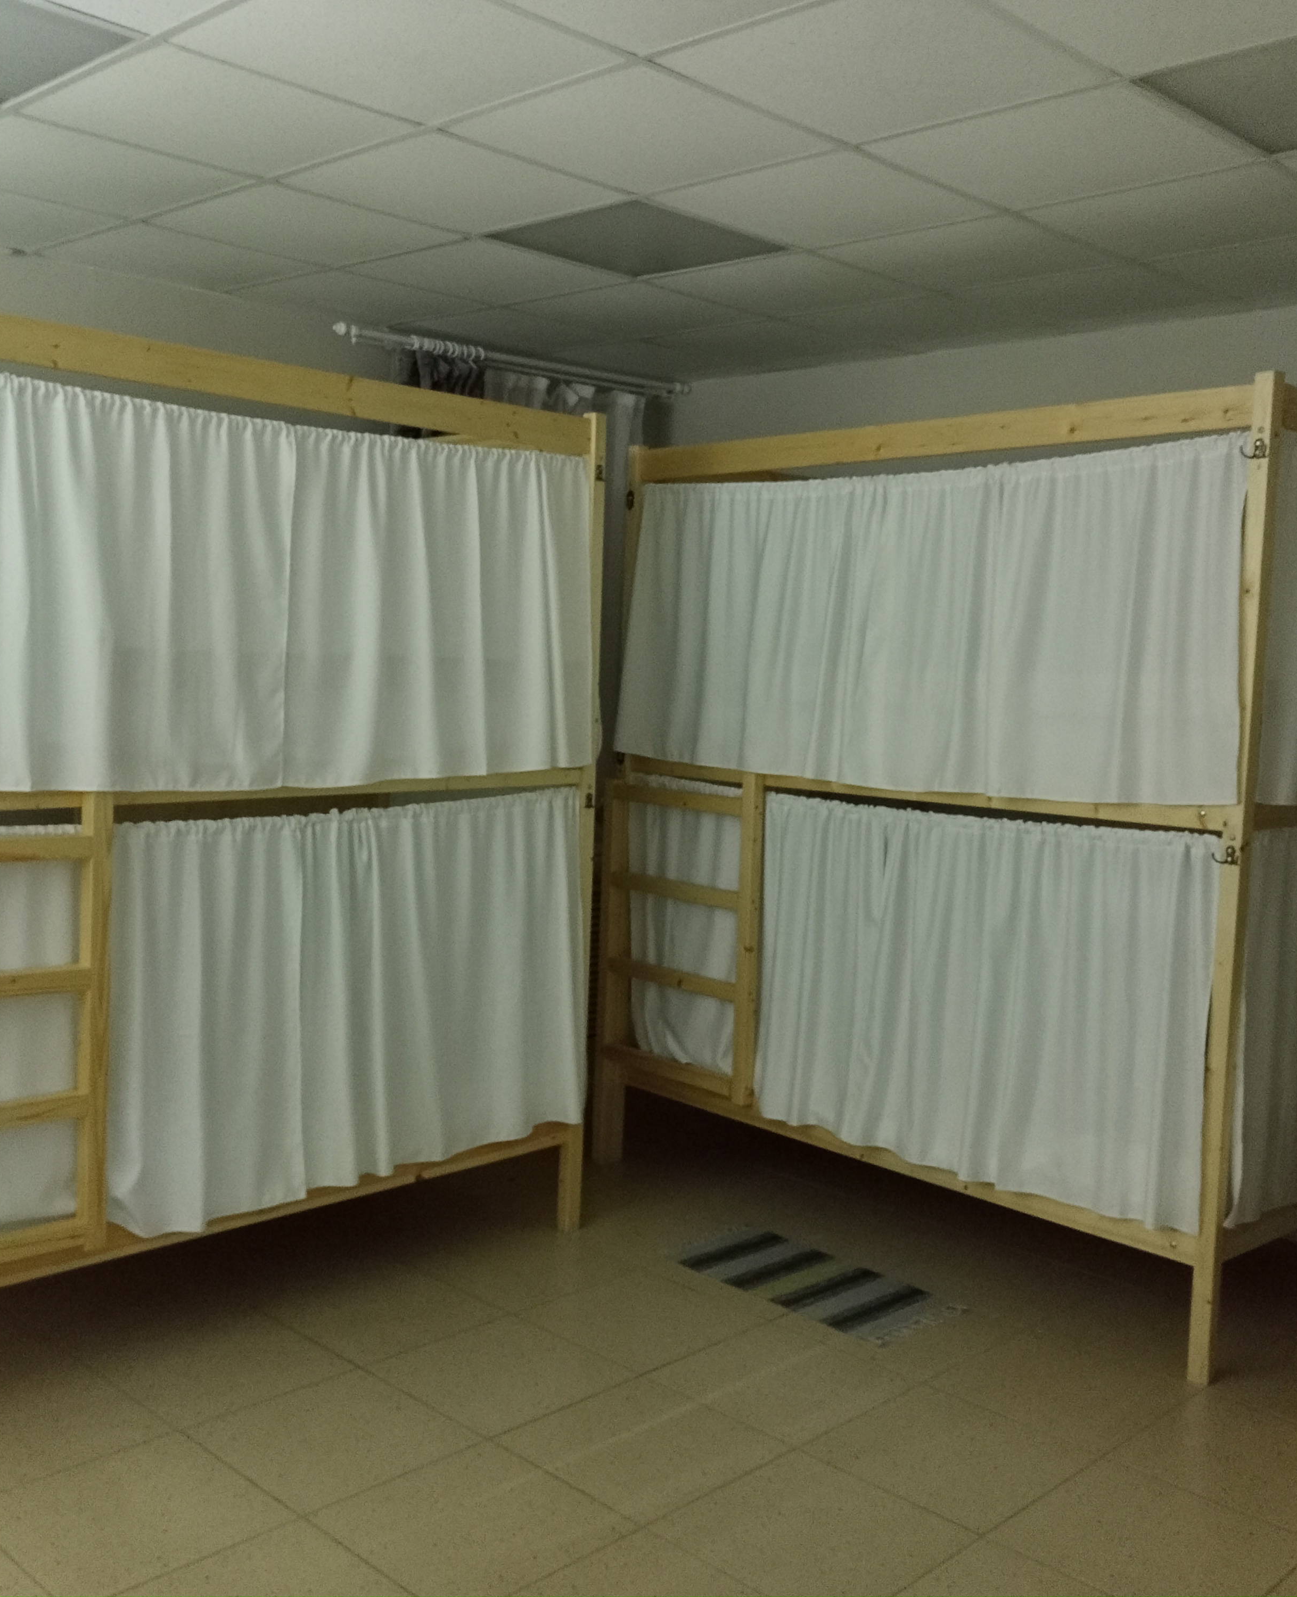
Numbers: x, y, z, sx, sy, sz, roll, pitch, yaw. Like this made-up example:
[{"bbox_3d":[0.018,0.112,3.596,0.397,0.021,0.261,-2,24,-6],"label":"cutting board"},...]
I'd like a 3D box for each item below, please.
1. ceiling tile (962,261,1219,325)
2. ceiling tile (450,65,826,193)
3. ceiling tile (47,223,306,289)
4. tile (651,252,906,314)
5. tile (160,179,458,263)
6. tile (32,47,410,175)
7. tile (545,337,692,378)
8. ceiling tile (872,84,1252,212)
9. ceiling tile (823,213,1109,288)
[{"bbox_3d":[1.243,-1.387,4.728,0.595,0.020,0.570,6,6,44],"label":"ceiling tile"},{"bbox_3d":[-0.012,-1.343,3.463,0.585,0.018,0.585,6,6,44],"label":"ceiling tile"},{"bbox_3d":[-1.280,-1.479,4.720,0.555,0.020,0.585,6,5,44],"label":"ceiling tile"},{"bbox_3d":[0.406,-1.415,4.742,0.585,0.020,0.585,6,5,44],"label":"tile"},{"bbox_3d":[-0.865,-1.423,4.288,0.595,0.020,0.595,6,6,44],"label":"tile"},{"bbox_3d":[-0.861,-1.378,3.463,0.585,0.020,0.585,6,5,44],"label":"tile"},{"bbox_3d":[-0.013,-1.517,5.998,0.555,0.020,0.585,6,5,44],"label":"tile"},{"bbox_3d":[0.839,-1.303,3.462,0.595,0.020,0.595,6,6,44],"label":"ceiling tile"},{"bbox_3d":[0.831,-1.368,4.308,0.595,0.020,0.595,6,6,44],"label":"ceiling tile"}]

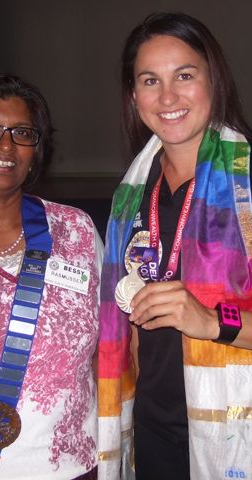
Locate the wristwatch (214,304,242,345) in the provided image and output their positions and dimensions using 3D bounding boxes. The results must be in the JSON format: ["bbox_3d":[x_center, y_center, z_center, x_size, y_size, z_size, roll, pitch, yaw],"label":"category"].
[{"bbox_3d":[0.164,0.138,1.120,0.042,0.064,0.056,10,-26,-24],"label":"wristwatch"}]

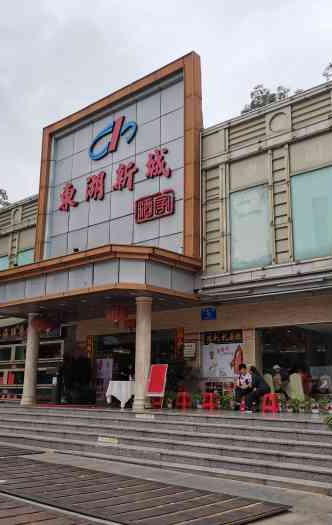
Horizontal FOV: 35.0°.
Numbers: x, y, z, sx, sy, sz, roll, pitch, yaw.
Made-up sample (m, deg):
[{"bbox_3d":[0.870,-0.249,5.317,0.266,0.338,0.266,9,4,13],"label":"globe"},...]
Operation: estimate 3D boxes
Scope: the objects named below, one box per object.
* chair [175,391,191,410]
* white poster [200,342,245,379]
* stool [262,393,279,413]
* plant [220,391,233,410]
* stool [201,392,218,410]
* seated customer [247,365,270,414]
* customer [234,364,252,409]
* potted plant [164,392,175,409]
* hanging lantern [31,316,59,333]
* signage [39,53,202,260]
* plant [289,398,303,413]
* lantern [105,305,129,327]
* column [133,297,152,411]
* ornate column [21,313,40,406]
[{"bbox_3d":[0.453,3.811,14.407,0.380,0.470,0.380,-11,-18,40],"label":"chair"},{"bbox_3d":[1.610,2.800,14.966,1.493,0.947,0.040,-11,-18,39],"label":"white poster"},{"bbox_3d":[2.605,3.512,13.043,0.380,0.470,0.380,-11,-18,40],"label":"stool"},{"bbox_3d":[1.703,3.891,14.801,0.350,0.540,0.350,1,-14,0],"label":"plant"},{"bbox_3d":[1.216,3.893,14.694,0.400,0.470,0.400,-11,-18,40],"label":"stool"},{"bbox_3d":[2.375,3.281,13.588,0.480,1.170,0.700,-11,-18,40],"label":"seated customer"},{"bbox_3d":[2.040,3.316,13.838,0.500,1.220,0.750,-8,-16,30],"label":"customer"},{"bbox_3d":[0.106,4.168,15.910,0.300,0.480,0.300,1,-14,0],"label":"potted plant"},{"bbox_3d":[-3.779,2.009,16.769,0.620,0.550,0.620,-11,-18,40],"label":"hanging lantern"},{"bbox_3d":[-1.879,-2.628,17.408,7.420,6.300,0.420,-11,-18,40],"label":"signage"},{"bbox_3d":[3.309,3.659,13.437,0.360,0.380,0.360,-11,-18,40],"label":"plant"},{"bbox_3d":[-1.391,1.489,14.772,0.640,0.600,0.640,1,-14,0],"label":"lantern"},{"bbox_3d":[-0.597,2.382,13.912,0.450,2.980,0.450,1,-14,0],"label":"column"},{"bbox_3d":[-4.495,3.190,17.379,0.480,2.980,0.480,-11,-18,40],"label":"ornate column"}]

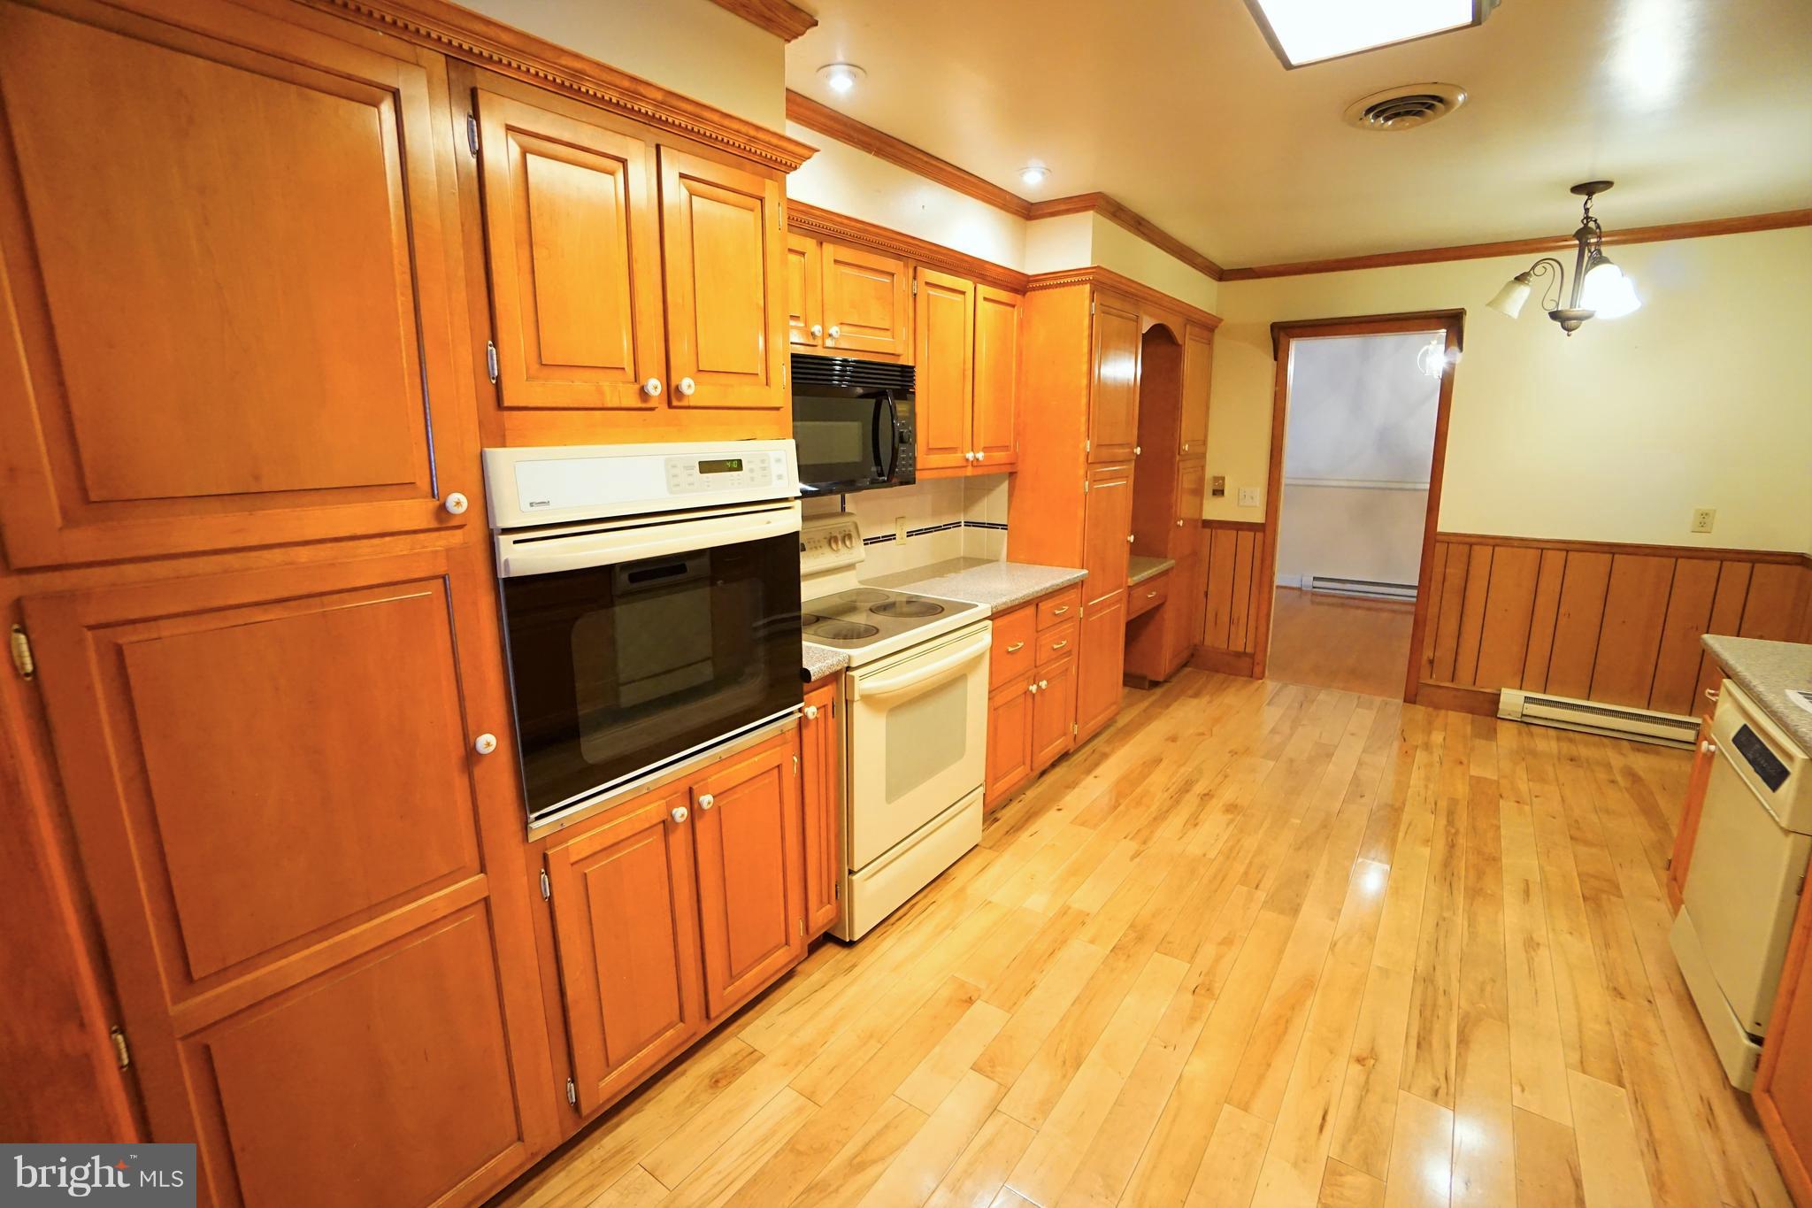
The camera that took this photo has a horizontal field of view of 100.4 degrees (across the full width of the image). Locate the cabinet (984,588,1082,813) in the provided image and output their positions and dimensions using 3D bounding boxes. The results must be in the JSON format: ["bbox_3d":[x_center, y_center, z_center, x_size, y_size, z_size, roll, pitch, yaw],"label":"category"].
[{"bbox_3d":[0.303,0.325,3.400,0.620,0.835,0.900,9,15,36],"label":"cabinet"}]

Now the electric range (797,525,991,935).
[{"bbox_3d":[-0.170,0.344,2.643,0.700,1.200,0.755,9,15,36],"label":"electric range"}]

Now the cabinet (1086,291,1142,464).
[{"bbox_3d":[0.754,-1.065,3.717,0.605,0.728,0.617,9,15,36],"label":"cabinet"}]

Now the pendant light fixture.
[{"bbox_3d":[2.617,-1.343,2.987,0.485,0.544,0.490,9,15,36],"label":"pendant light fixture"}]

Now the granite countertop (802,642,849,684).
[{"bbox_3d":[-0.471,0.137,2.244,0.660,0.040,0.152,9,15,36],"label":"granite countertop"}]

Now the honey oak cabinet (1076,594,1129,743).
[{"bbox_3d":[0.748,0.264,3.950,0.605,0.710,0.585,9,15,36],"label":"honey oak cabinet"}]

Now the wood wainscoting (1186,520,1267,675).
[{"bbox_3d":[2.071,-0.039,4.874,0.390,0.982,0.040,9,15,36],"label":"wood wainscoting"}]

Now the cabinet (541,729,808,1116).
[{"bbox_3d":[-0.738,0.718,2.026,0.610,0.703,0.748,9,15,36],"label":"cabinet"}]

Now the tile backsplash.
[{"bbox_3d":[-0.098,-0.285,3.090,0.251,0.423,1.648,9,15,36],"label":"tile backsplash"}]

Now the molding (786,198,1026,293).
[{"bbox_3d":[0.025,-1.257,2.695,0.075,0.093,1.776,9,15,36],"label":"molding"}]

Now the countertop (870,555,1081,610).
[{"bbox_3d":[0.302,-0.102,3.304,0.670,0.039,0.907,9,15,36],"label":"countertop"}]

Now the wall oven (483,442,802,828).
[{"bbox_3d":[-0.712,-0.014,1.816,0.595,0.730,0.747,9,15,36],"label":"wall oven"}]

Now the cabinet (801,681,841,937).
[{"bbox_3d":[-0.477,0.562,2.343,0.613,0.833,0.152,9,15,36],"label":"cabinet"}]

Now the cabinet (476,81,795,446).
[{"bbox_3d":[-0.747,-0.676,1.730,0.625,0.602,0.741,9,15,36],"label":"cabinet"}]

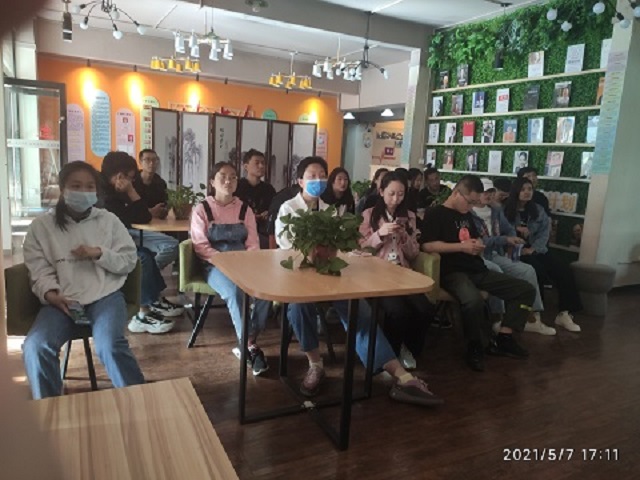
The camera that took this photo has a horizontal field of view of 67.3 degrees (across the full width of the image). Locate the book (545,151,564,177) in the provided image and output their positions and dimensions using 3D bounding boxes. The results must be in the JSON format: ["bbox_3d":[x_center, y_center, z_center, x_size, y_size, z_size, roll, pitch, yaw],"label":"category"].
[{"bbox_3d":[2.546,-0.822,5.216,0.030,0.262,0.190,-2,11,-29],"label":"book"}]

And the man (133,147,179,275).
[{"bbox_3d":[-1.455,-0.132,4.139,0.500,1.230,0.740,-1,10,-26],"label":"man"}]

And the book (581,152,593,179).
[{"bbox_3d":[2.861,-0.780,5.065,0.025,0.295,0.195,8,6,-31],"label":"book"}]

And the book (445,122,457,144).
[{"bbox_3d":[1.855,-1.508,6.809,0.025,0.280,0.190,8,6,-31],"label":"book"}]

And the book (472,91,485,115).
[{"bbox_3d":[2.102,-1.804,6.352,0.022,0.284,0.199,-2,11,-30],"label":"book"}]

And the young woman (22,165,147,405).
[{"bbox_3d":[-1.082,0.229,2.213,0.570,1.180,0.830,0,10,-23],"label":"young woman"}]

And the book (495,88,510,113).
[{"bbox_3d":[2.297,-1.740,6.016,0.022,0.285,0.194,-2,11,-30],"label":"book"}]

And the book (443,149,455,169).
[{"bbox_3d":[1.837,-1.141,6.858,0.025,0.260,0.185,8,6,-31],"label":"book"}]

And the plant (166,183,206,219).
[{"bbox_3d":[-1.031,-0.289,3.700,0.300,0.275,0.270,-2,11,-29],"label":"plant"}]

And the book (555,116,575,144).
[{"bbox_3d":[2.719,-1.210,5.309,0.022,0.285,0.202,-2,11,-30],"label":"book"}]

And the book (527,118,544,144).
[{"bbox_3d":[2.529,-1.276,5.628,0.025,0.295,0.205,8,6,-31],"label":"book"}]

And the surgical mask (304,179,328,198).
[{"bbox_3d":[-0.019,-0.321,3.000,0.145,0.110,0.080,1,10,-14],"label":"surgical mask"}]

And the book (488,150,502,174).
[{"bbox_3d":[2.156,-0.957,5.911,0.030,0.262,0.192,-2,11,-29],"label":"book"}]

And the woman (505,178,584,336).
[{"bbox_3d":[1.908,0.096,4.169,0.500,1.220,0.750,0,10,-22],"label":"woman"}]

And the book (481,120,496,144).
[{"bbox_3d":[2.102,-1.346,5.985,0.030,0.265,0.190,-2,11,-29],"label":"book"}]

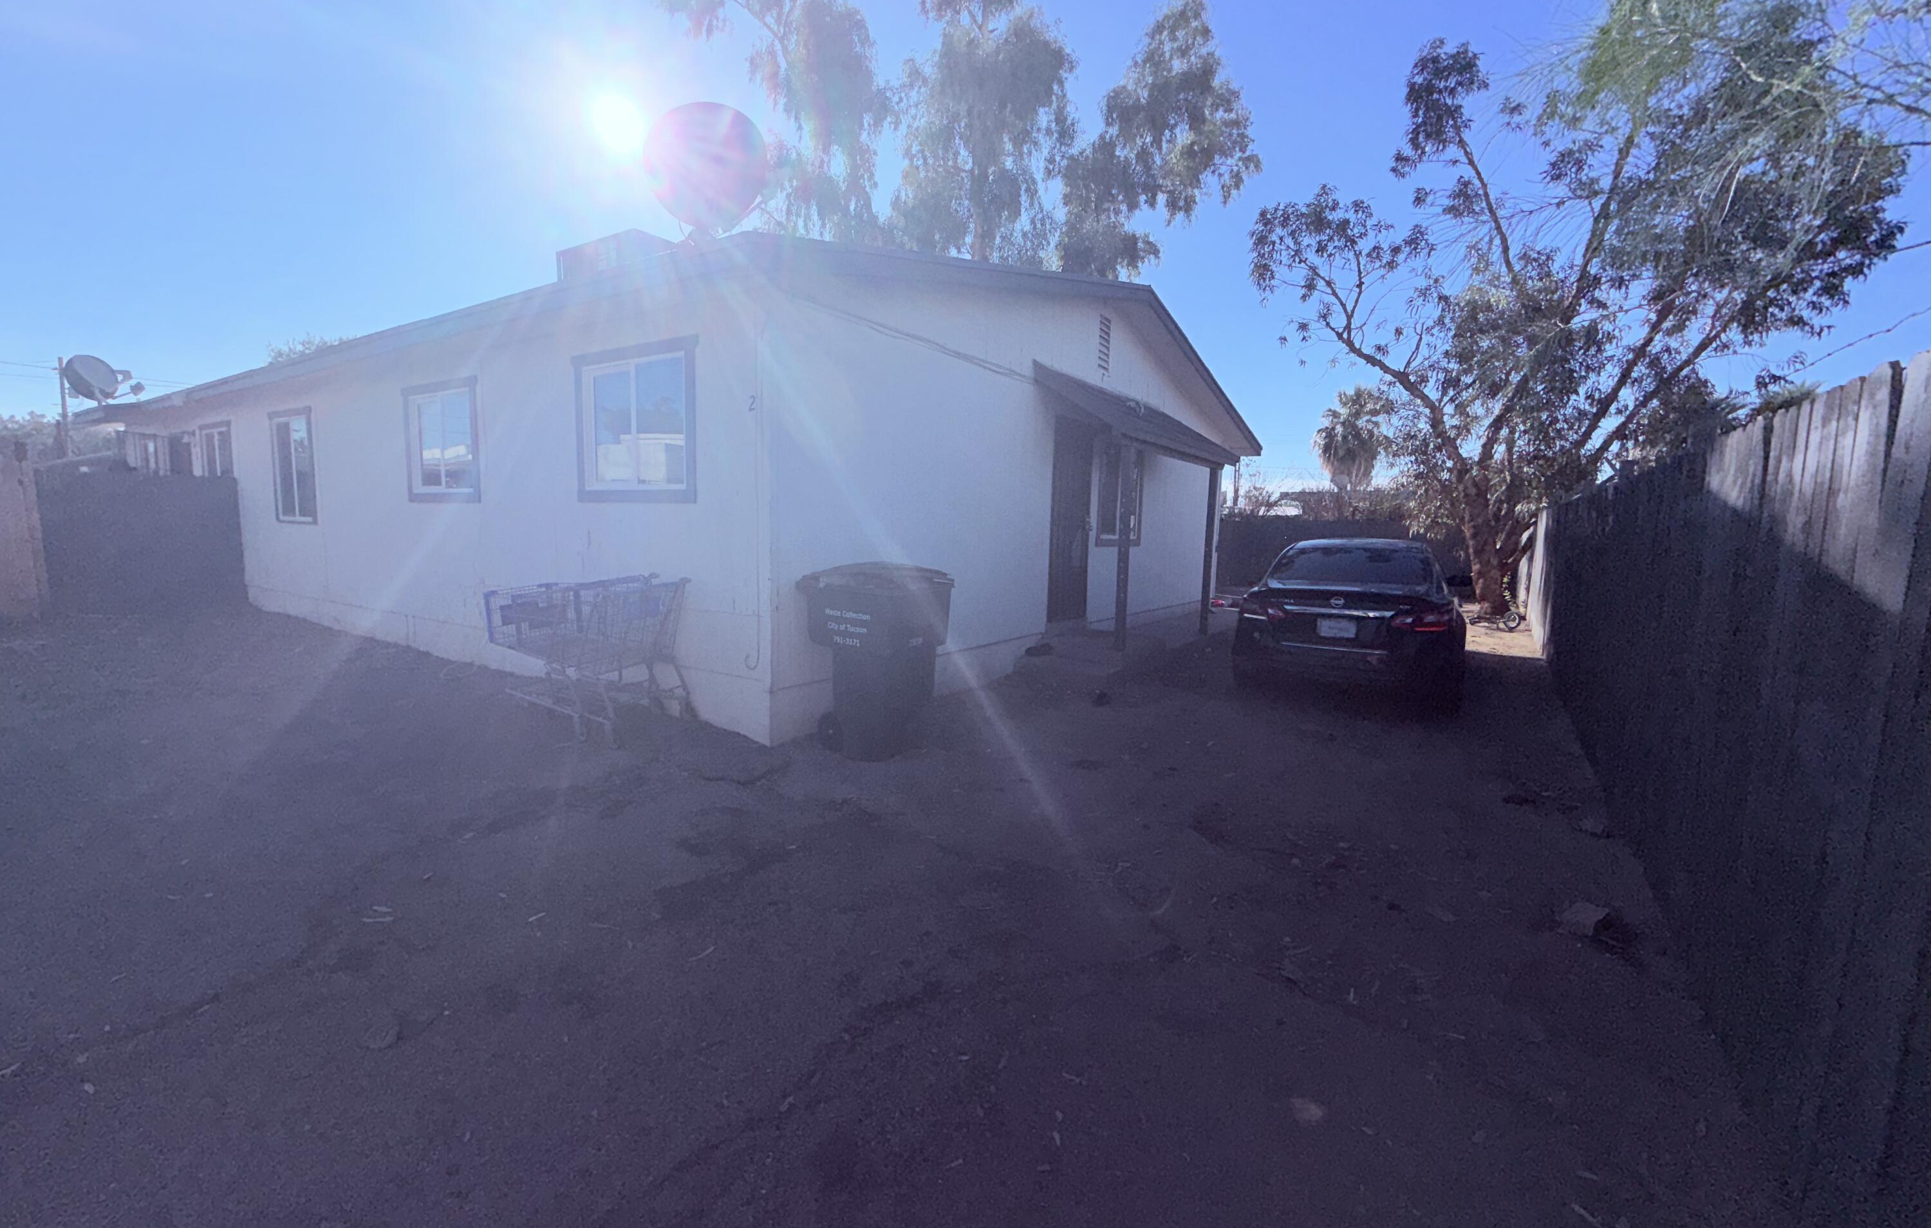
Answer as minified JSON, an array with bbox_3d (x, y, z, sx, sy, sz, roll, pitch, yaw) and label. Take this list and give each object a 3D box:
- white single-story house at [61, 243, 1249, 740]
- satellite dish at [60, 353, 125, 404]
[{"bbox_3d":[-3.895,-2.018,12.222,14.120,4.100,11.070,5,7,33],"label":"white single-story house"},{"bbox_3d":[-11.448,-3.091,10.322,0.700,0.640,0.420,1,6,1],"label":"satellite dish"}]

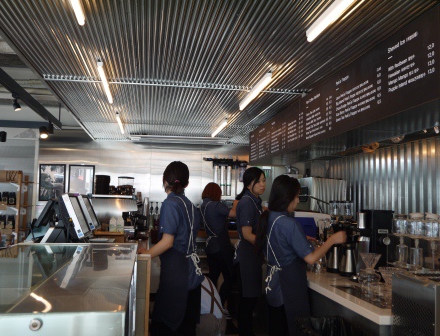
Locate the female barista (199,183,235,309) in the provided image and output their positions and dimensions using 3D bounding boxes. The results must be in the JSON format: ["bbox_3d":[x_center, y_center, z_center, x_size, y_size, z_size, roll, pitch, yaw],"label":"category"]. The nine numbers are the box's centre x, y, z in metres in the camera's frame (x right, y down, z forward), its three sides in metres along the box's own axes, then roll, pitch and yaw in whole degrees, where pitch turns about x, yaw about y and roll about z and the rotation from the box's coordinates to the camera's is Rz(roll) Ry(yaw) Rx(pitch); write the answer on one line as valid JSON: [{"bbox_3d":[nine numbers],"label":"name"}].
[{"bbox_3d":[-0.012,0.972,5.250,0.360,1.580,0.440,5,-6,-42],"label":"female barista"}]

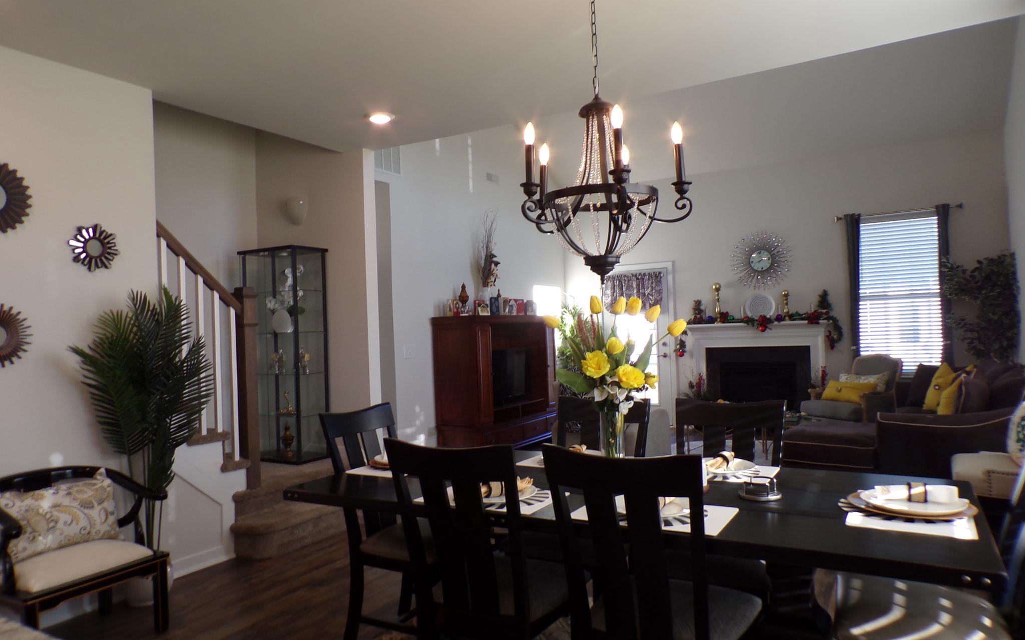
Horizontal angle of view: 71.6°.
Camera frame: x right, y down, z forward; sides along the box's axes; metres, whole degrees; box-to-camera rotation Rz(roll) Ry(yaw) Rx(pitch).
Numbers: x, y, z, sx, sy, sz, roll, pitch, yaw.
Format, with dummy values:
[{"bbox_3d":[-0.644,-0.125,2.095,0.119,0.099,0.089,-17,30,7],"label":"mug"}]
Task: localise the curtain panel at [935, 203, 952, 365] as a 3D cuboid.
[{"bbox_3d":[4.577,-0.041,7.478,0.150,2.340,0.100,-2,0,29],"label":"curtain panel"}]

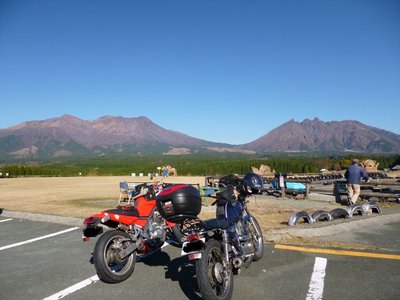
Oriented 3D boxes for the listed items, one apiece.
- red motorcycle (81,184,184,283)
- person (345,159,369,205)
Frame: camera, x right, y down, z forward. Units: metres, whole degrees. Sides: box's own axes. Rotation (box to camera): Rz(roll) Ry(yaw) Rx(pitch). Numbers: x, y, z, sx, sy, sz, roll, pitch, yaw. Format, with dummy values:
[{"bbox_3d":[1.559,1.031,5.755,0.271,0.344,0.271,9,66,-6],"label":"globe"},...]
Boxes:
[{"bbox_3d":[-0.734,1.036,3.974,0.800,1.150,2.100,-12,-7,26],"label":"red motorcycle"},{"bbox_3d":[5.435,1.108,9.600,0.720,1.600,0.460,-1,-2,30],"label":"person"}]

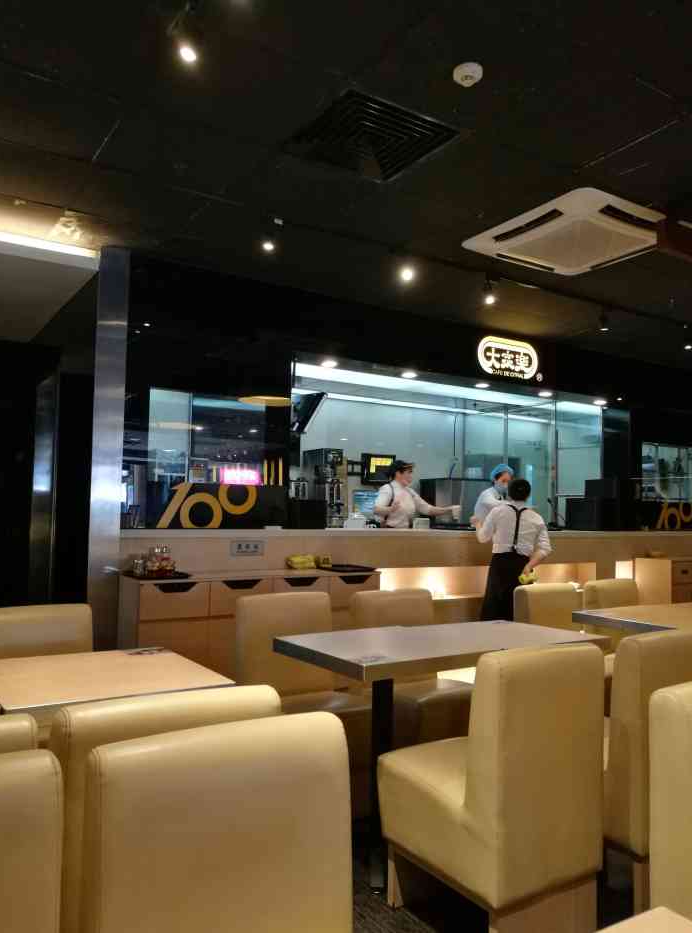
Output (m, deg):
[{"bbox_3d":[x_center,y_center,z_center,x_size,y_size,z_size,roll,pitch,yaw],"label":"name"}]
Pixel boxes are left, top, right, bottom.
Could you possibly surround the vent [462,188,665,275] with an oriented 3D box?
[{"bbox_3d":[1.323,-1.319,4.128,0.955,0.060,0.955,4,-5,-32],"label":"vent"}]

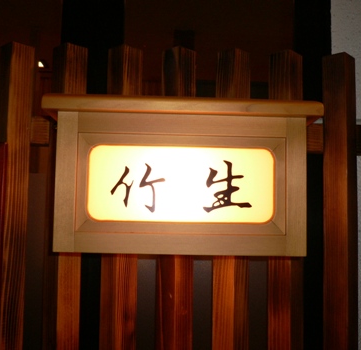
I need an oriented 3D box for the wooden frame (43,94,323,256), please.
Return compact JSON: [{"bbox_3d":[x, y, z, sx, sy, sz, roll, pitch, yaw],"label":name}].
[{"bbox_3d":[0.003,0.007,0.921,0.514,0.284,0.139,1,-4,-1],"label":"wooden frame"}]

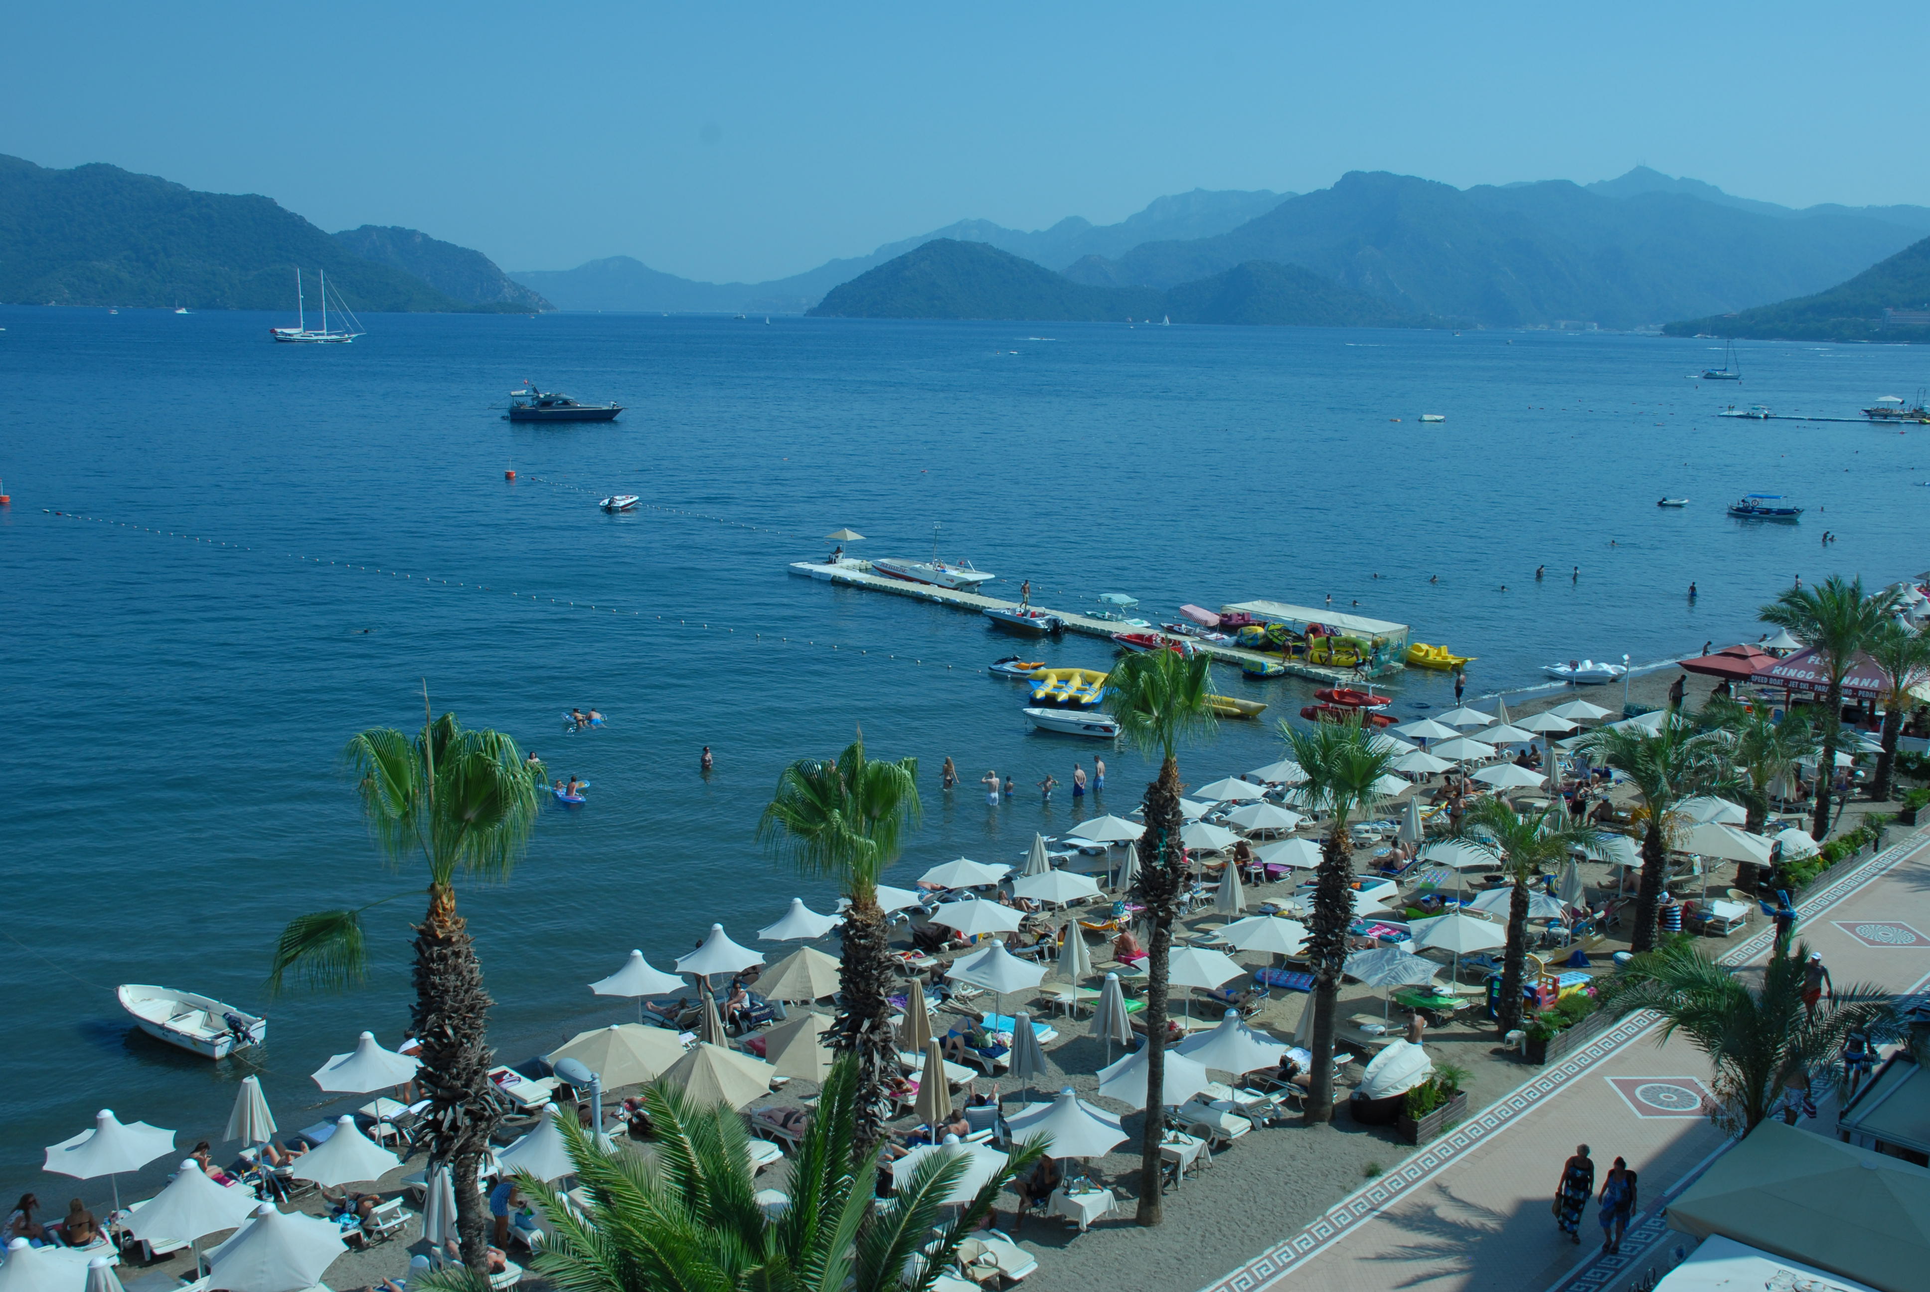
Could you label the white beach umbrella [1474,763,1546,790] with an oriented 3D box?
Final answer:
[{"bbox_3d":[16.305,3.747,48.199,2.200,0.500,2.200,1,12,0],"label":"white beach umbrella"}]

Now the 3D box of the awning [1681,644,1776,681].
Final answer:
[{"bbox_3d":[31.484,0.346,65.379,3.200,1.200,3.200,12,16,43],"label":"awning"}]

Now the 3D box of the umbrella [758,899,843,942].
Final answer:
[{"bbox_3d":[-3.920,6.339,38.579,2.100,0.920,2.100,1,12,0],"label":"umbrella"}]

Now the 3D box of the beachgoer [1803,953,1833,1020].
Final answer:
[{"bbox_3d":[17.883,7.269,33.769,0.620,1.768,0.420,10,15,38],"label":"beachgoer"}]

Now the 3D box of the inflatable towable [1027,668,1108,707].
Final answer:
[{"bbox_3d":[4.629,1.924,72.677,4.150,1.000,3.000,5,12,20],"label":"inflatable towable"}]

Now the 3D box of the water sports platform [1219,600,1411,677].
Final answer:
[{"bbox_3d":[17.058,-0.264,78.915,8.200,2.500,3.300,10,15,38],"label":"water sports platform"}]

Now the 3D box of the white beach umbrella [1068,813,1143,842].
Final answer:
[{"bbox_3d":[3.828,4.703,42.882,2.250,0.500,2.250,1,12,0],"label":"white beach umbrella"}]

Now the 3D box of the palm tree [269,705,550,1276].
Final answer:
[{"bbox_3d":[-8.035,5.316,23.896,4.100,9.665,3.300,-3,12,-19],"label":"palm tree"}]

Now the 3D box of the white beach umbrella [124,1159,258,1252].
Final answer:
[{"bbox_3d":[-12.709,9.647,26.640,2.400,2.500,2.400,-5,13,-27],"label":"white beach umbrella"}]

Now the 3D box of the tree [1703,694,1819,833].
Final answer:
[{"bbox_3d":[21.299,4.063,43.123,3.200,5.396,3.200,7,13,27],"label":"tree"}]

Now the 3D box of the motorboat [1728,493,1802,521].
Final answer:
[{"bbox_3d":[68.637,-12.113,138.008,5.800,2.100,2.000,12,16,43],"label":"motorboat"}]

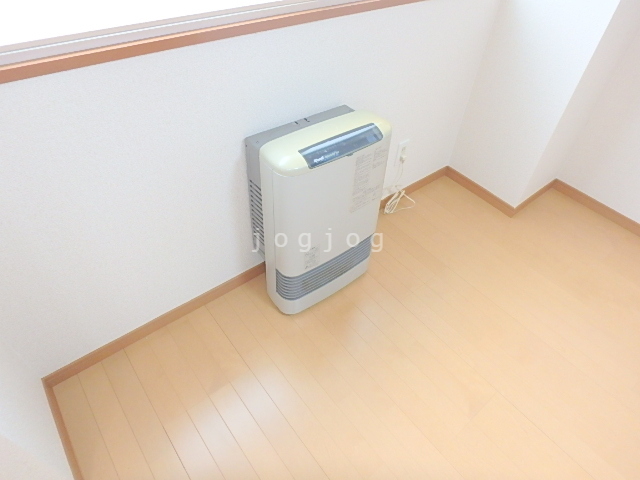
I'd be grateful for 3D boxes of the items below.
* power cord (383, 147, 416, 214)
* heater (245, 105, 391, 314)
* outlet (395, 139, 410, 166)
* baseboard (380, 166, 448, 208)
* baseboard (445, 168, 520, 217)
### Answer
[{"bbox_3d":[0.402,-0.280,1.872,0.190,0.310,0.085,-28,53,-28],"label":"power cord"},{"bbox_3d":[-0.007,-0.082,1.375,0.413,0.672,0.223,-28,53,-28],"label":"heater"},{"bbox_3d":[0.381,-0.398,1.787,0.070,0.120,0.014,-28,53,-28],"label":"outlet"},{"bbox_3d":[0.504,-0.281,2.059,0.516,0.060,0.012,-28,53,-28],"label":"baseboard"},{"bbox_3d":[0.842,-0.262,2.060,0.012,0.060,0.440,-26,52,-27],"label":"baseboard"}]

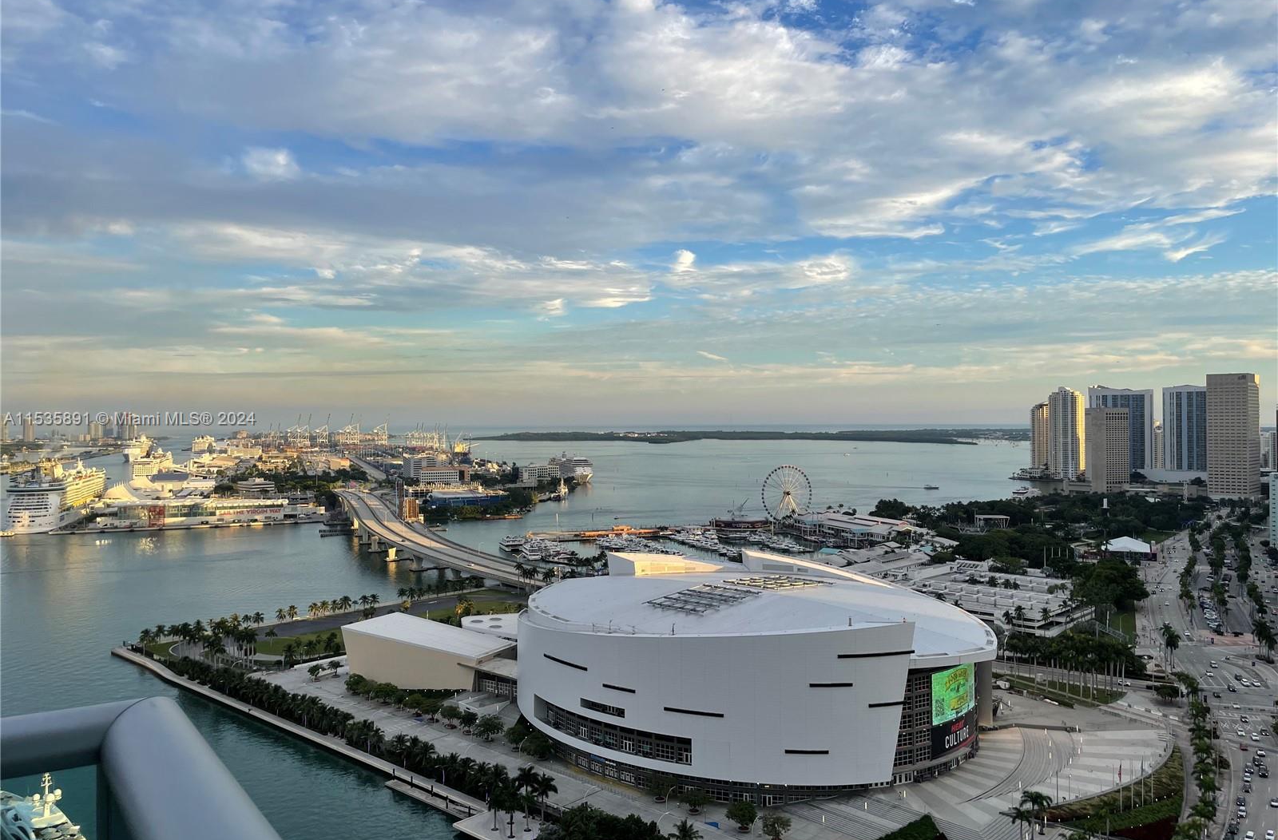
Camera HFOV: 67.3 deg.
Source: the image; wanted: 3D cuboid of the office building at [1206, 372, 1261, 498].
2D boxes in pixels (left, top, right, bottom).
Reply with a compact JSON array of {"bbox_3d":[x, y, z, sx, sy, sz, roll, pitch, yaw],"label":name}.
[{"bbox_3d":[702.790,19.920,1134.000,43.370,148.000,52.000,0,0,45],"label":"office building"}]

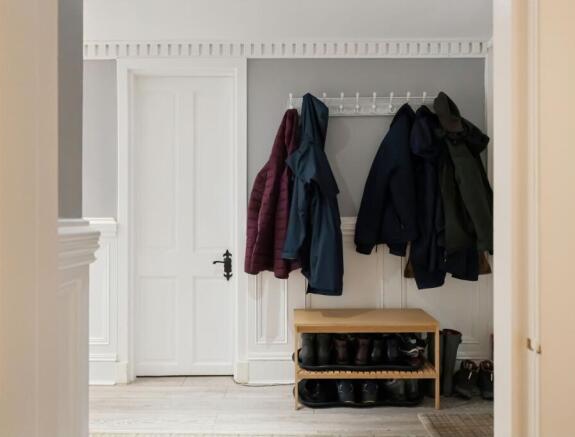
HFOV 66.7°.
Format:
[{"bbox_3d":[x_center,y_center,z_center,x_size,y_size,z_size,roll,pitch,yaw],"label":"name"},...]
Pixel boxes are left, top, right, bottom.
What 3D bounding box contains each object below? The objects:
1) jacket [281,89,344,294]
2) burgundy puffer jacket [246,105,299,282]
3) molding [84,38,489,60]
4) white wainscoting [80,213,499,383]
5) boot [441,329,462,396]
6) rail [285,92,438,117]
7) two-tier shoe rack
[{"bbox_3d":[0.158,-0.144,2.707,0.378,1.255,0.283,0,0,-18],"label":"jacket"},{"bbox_3d":[-0.086,-0.153,2.727,0.359,1.062,0.263,0,0,0],"label":"burgundy puffer jacket"},{"bbox_3d":[-0.006,-1.091,2.830,2.620,0.129,0.086,0,0,0],"label":"molding"},{"bbox_3d":[0.013,0.534,2.846,2.626,1.087,0.066,0,0,0],"label":"white wainscoting"},{"bbox_3d":[1.010,0.883,2.752,0.126,0.389,0.263,0,0,0],"label":"boot"},{"bbox_3d":[0.492,-0.739,2.823,0.991,0.161,0.091,0,0,0],"label":"rail"},{"bbox_3d":[0.451,0.834,2.639,0.817,0.488,0.348,0,0,0],"label":"two-tier shoe rack"}]

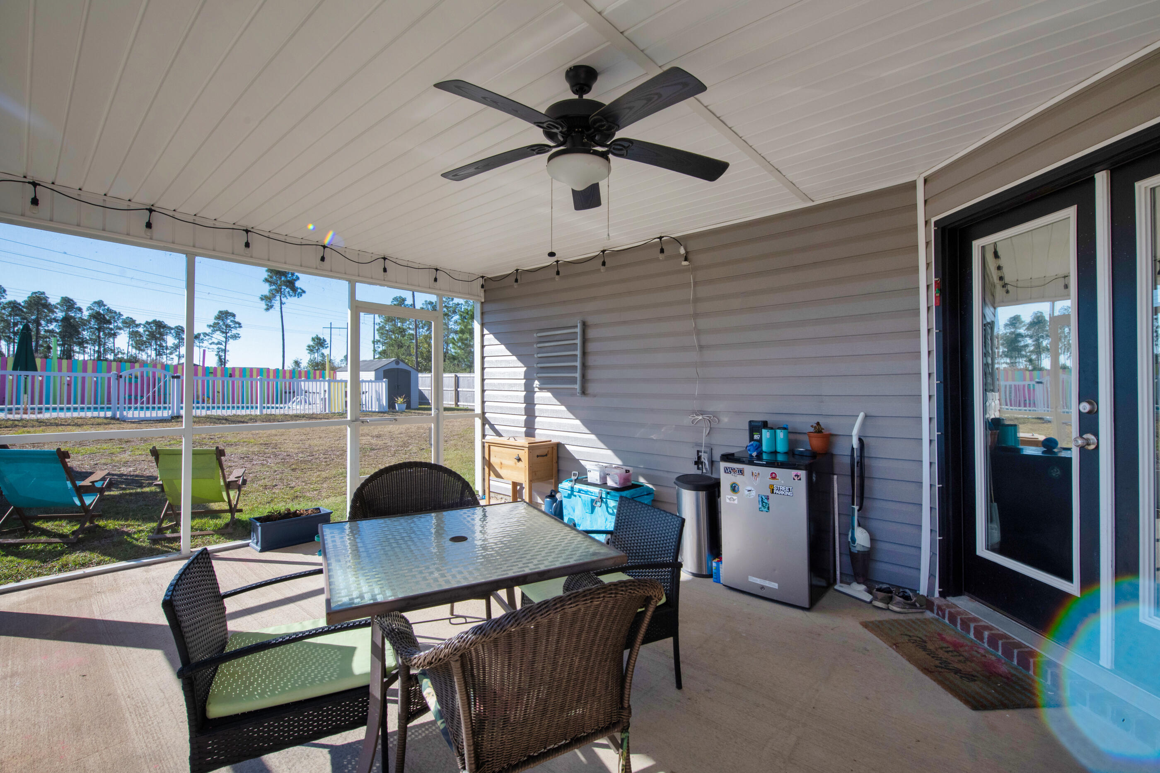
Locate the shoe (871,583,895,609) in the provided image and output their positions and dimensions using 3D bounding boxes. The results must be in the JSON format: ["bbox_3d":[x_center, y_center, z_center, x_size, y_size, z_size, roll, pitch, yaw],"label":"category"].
[{"bbox_3d":[1.825,1.224,2.860,0.260,0.100,0.100,0,0,-22],"label":"shoe"}]

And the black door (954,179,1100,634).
[{"bbox_3d":[2.155,0.131,2.350,0.050,2.030,0.750,0,0,-2],"label":"black door"}]

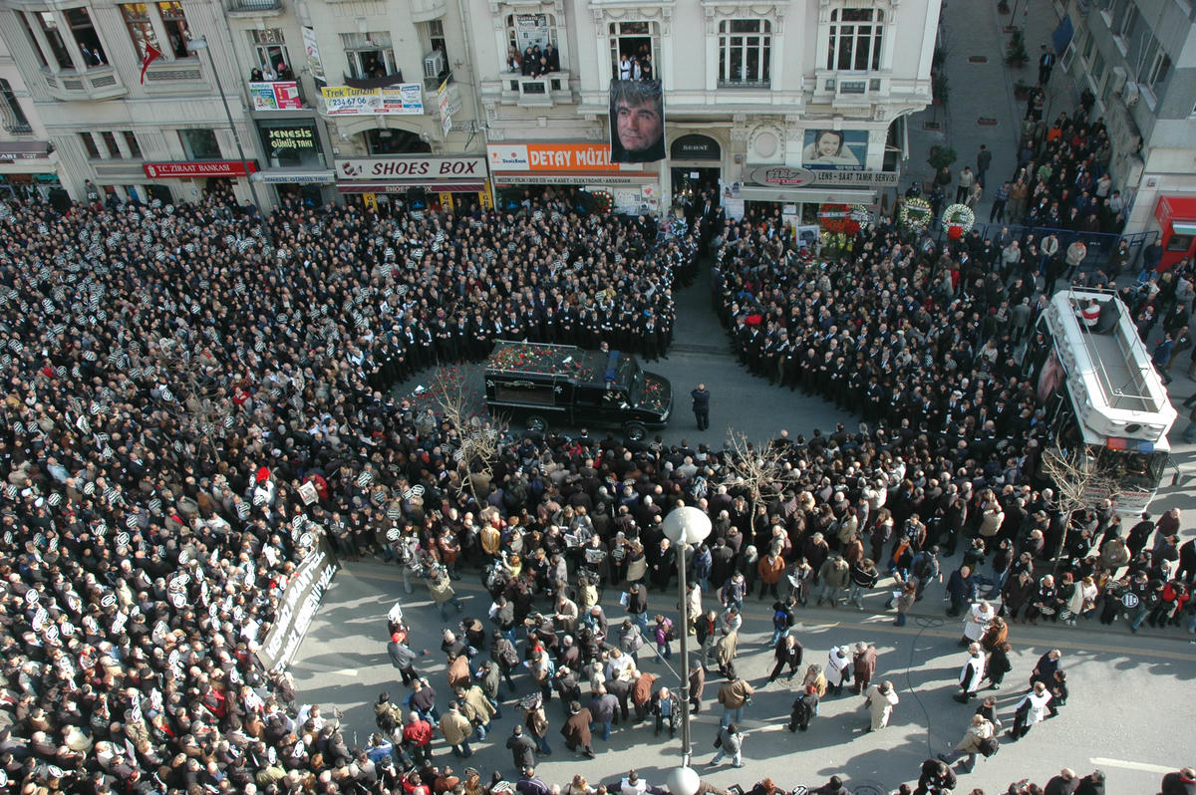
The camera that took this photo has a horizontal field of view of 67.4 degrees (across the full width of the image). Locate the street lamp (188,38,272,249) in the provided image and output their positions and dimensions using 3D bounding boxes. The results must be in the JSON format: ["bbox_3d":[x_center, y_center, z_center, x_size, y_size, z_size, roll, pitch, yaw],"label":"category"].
[{"bbox_3d":[-13.317,-8.721,33.710,0.600,9.260,1.350,3,39,10],"label":"street lamp"}]

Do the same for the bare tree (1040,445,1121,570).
[{"bbox_3d":[10.873,2.849,20.751,1.950,3.800,1.850,3,39,10],"label":"bare tree"}]

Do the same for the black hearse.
[{"bbox_3d":[-0.420,-0.212,27.233,5.480,2.150,1.820,5,39,12],"label":"black hearse"}]

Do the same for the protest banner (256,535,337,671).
[{"bbox_3d":[-7.118,5.085,21.626,0.150,1.400,3.650,4,39,11],"label":"protest banner"}]

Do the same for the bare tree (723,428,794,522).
[{"bbox_3d":[3.888,2.467,22.138,2.050,3.650,1.950,3,39,10],"label":"bare tree"}]

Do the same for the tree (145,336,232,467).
[{"bbox_3d":[-10.579,1.265,24.348,2.300,4.800,2.200,3,39,10],"label":"tree"}]

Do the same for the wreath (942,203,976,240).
[{"bbox_3d":[13.533,-6.608,33.663,1.260,1.350,0.300,11,31,19],"label":"wreath"}]

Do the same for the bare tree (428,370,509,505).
[{"bbox_3d":[-3.171,1.680,22.914,2.050,4.900,2.000,3,39,10],"label":"bare tree"}]

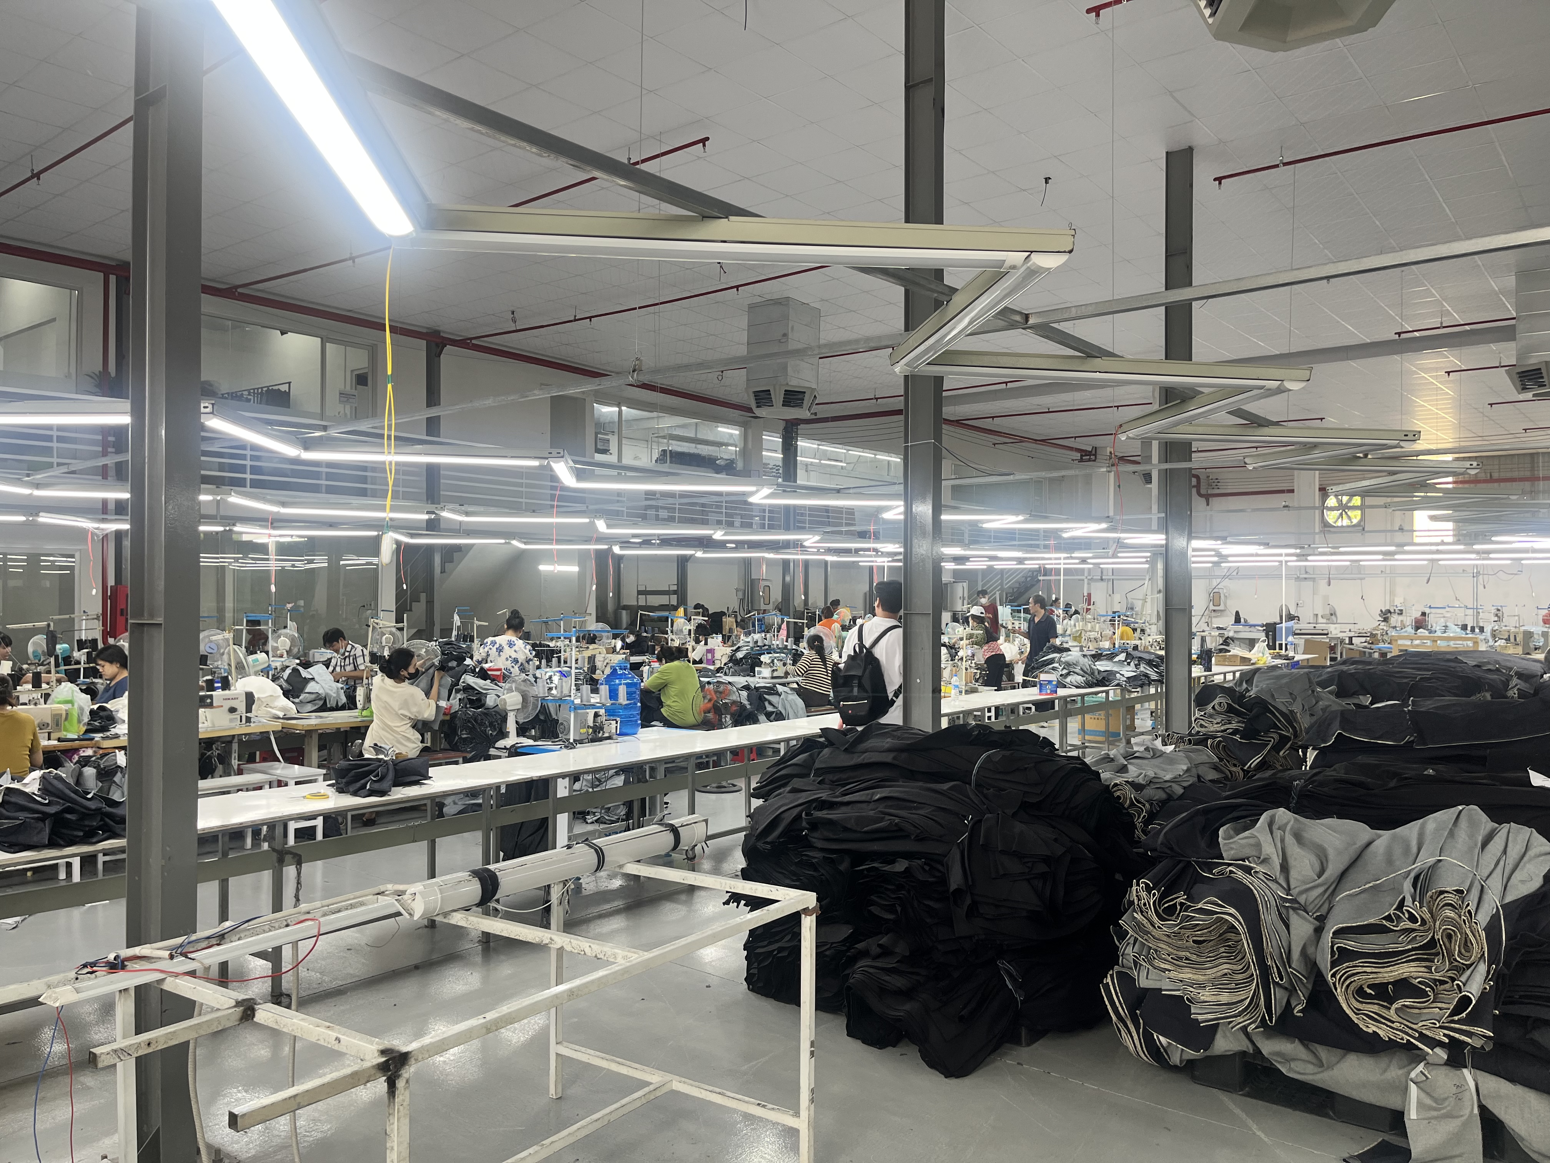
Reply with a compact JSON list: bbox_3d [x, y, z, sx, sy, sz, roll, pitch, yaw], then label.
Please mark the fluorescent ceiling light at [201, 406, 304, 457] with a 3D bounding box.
[{"bbox_3d":[-2.270,-0.647,5.108,0.075,0.072,1.230,0,-1,-6],"label":"fluorescent ceiling light"}]

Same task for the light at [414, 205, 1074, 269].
[{"bbox_3d":[-0.051,-0.648,2.231,1.256,0.072,0.075,0,-1,-6],"label":"light"}]

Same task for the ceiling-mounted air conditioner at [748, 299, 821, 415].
[{"bbox_3d":[0.124,-2.821,15.089,0.680,1.489,0.680,0,-1,39],"label":"ceiling-mounted air conditioner"}]

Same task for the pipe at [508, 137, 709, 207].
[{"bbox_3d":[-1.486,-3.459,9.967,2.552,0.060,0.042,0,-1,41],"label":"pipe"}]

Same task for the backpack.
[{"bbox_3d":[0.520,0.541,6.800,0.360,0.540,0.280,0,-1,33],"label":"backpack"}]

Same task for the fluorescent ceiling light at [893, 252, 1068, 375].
[{"bbox_3d":[0.459,-0.641,2.874,0.075,0.072,1.230,0,-1,-7],"label":"fluorescent ceiling light"}]

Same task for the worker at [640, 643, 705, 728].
[{"bbox_3d":[-0.864,1.124,9.696,0.680,1.220,0.500,0,-1,28],"label":"worker"}]

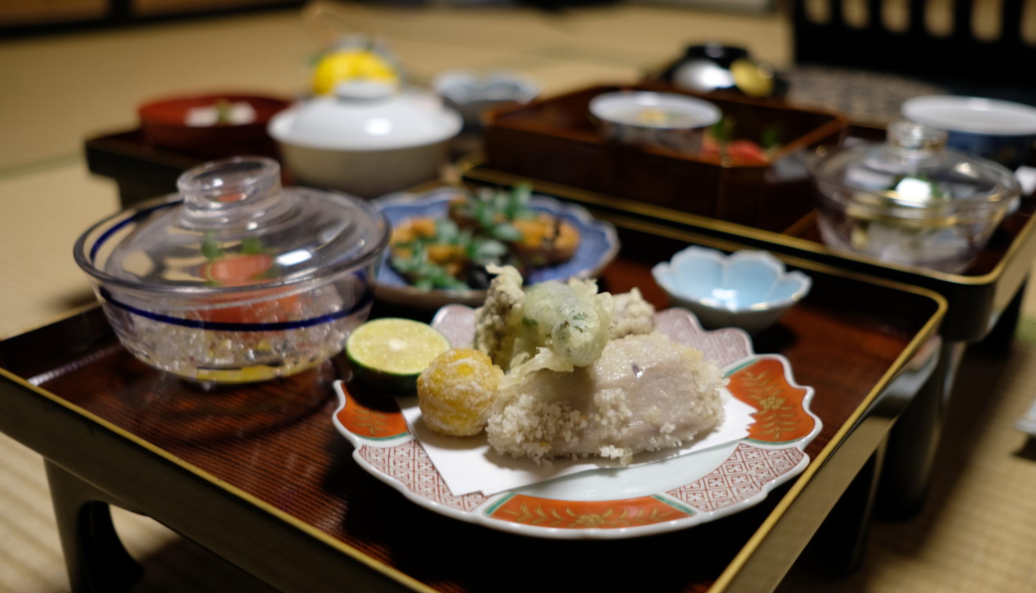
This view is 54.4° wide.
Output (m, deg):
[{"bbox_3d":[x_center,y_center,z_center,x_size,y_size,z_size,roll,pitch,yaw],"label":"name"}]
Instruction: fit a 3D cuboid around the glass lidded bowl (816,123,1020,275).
[{"bbox_3d":[0.255,-0.066,0.660,0.130,0.091,0.130,0,24,0],"label":"glass lidded bowl"}]

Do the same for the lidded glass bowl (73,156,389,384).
[{"bbox_3d":[-0.148,-0.021,0.542,0.163,0.098,0.163,0,24,0],"label":"lidded glass bowl"}]

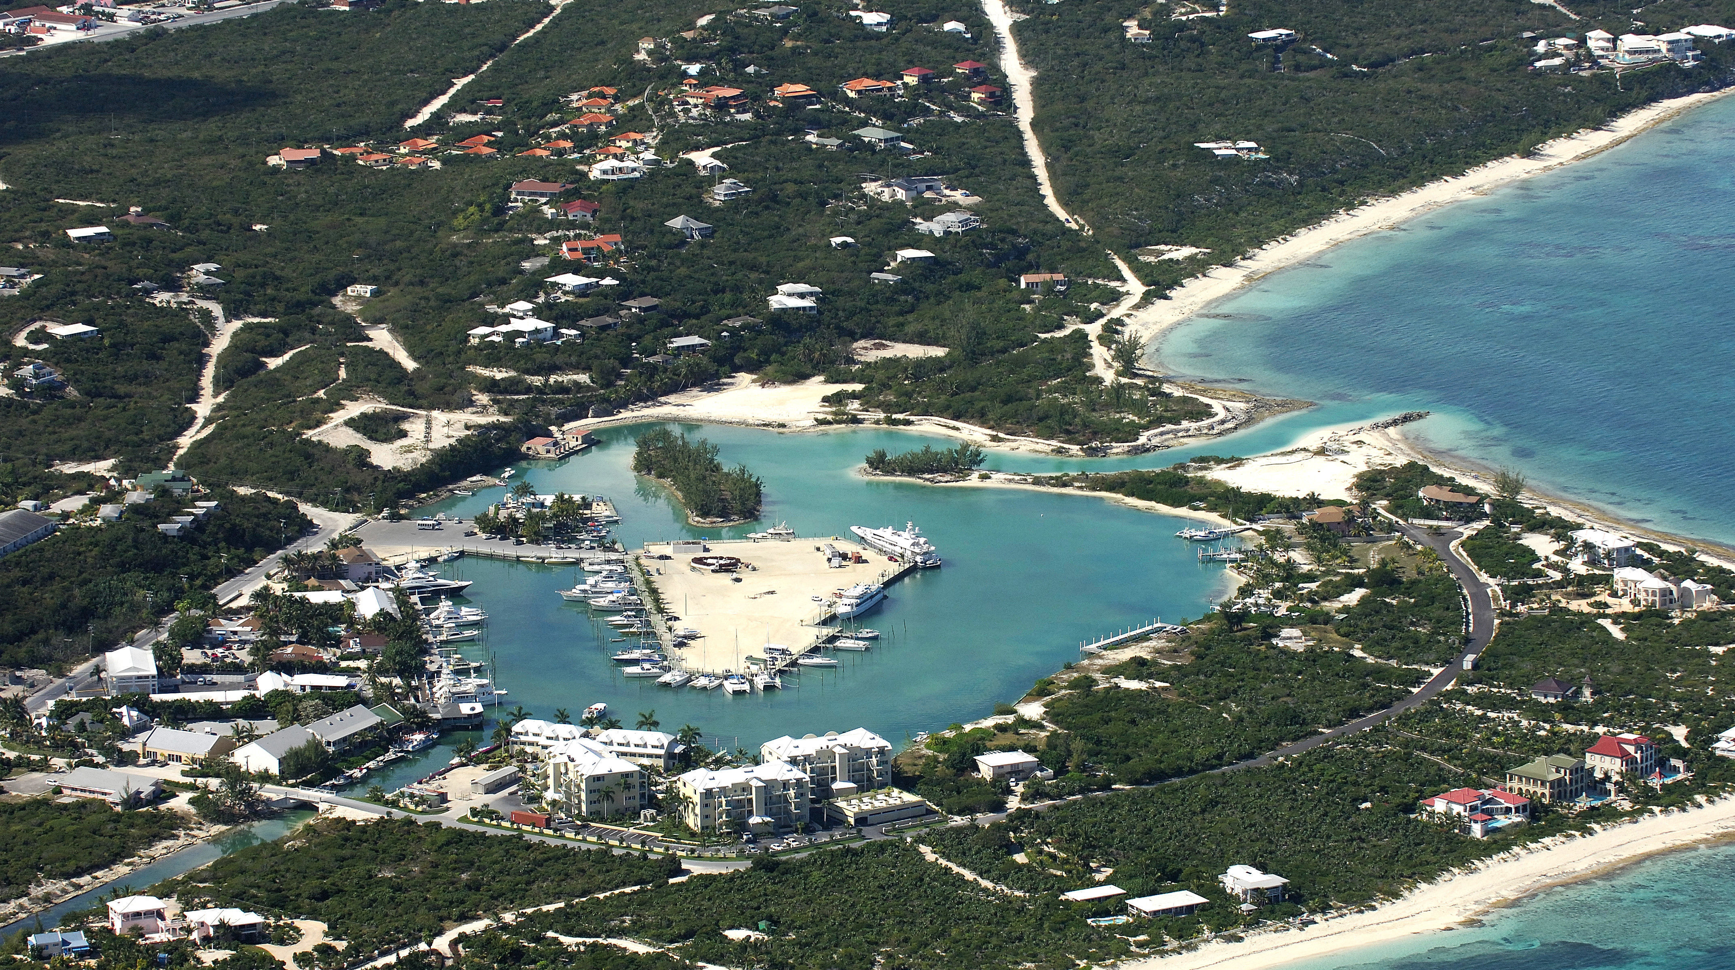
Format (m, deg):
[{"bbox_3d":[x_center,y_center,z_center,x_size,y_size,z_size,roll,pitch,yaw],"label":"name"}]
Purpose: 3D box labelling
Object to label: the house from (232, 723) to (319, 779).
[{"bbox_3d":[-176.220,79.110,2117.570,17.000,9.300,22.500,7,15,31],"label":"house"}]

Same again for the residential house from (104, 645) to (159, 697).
[{"bbox_3d":[-228.420,58.300,2206.860,15.500,10.000,27.500,-2,13,-6],"label":"residential house"}]

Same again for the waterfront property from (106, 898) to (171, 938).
[{"bbox_3d":[-200.080,117.540,1942.850,14.500,9.000,11.000,-6,14,-22],"label":"waterfront property"}]

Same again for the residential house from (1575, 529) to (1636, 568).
[{"bbox_3d":[246.540,20.630,2357.060,9.500,8.500,24.500,-6,14,-24],"label":"residential house"}]

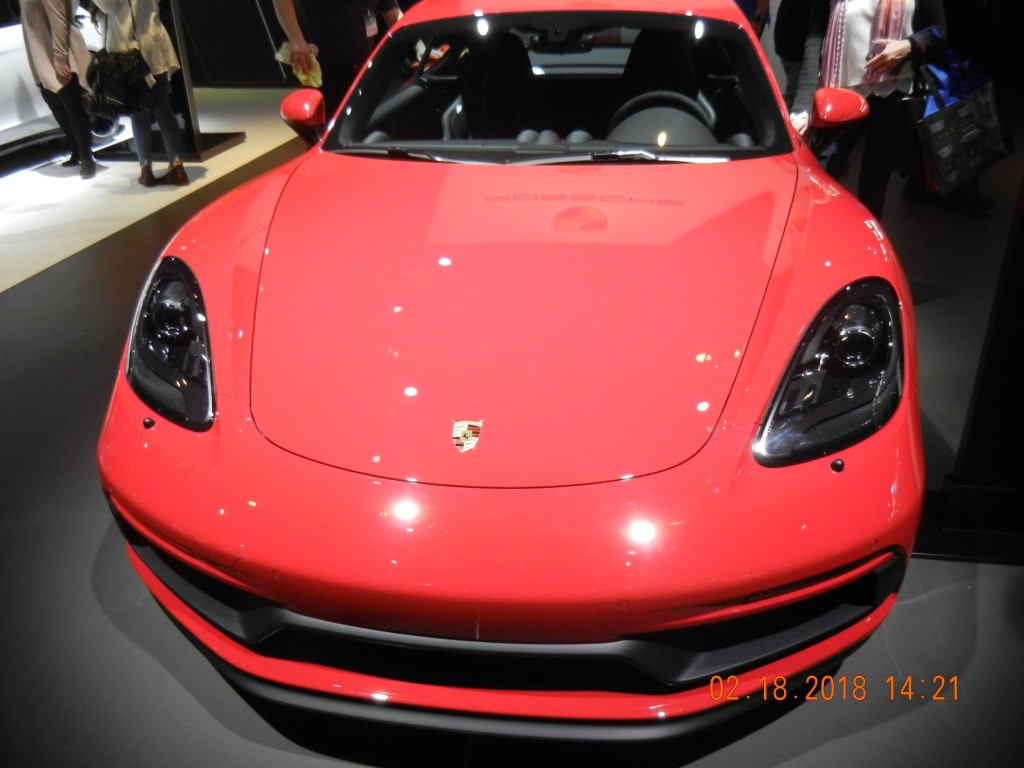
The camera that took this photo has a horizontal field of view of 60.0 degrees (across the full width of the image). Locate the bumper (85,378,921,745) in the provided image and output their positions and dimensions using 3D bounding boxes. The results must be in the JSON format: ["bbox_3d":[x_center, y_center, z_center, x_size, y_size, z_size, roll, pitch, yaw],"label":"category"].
[{"bbox_3d":[-0.077,0.316,1.714,1.730,0.510,0.570,3,26,8],"label":"bumper"}]

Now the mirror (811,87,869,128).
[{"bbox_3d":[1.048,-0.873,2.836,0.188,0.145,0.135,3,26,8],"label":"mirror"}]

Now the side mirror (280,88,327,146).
[{"bbox_3d":[-0.721,-0.949,3.098,0.188,0.160,0.135,3,26,8],"label":"side mirror"}]

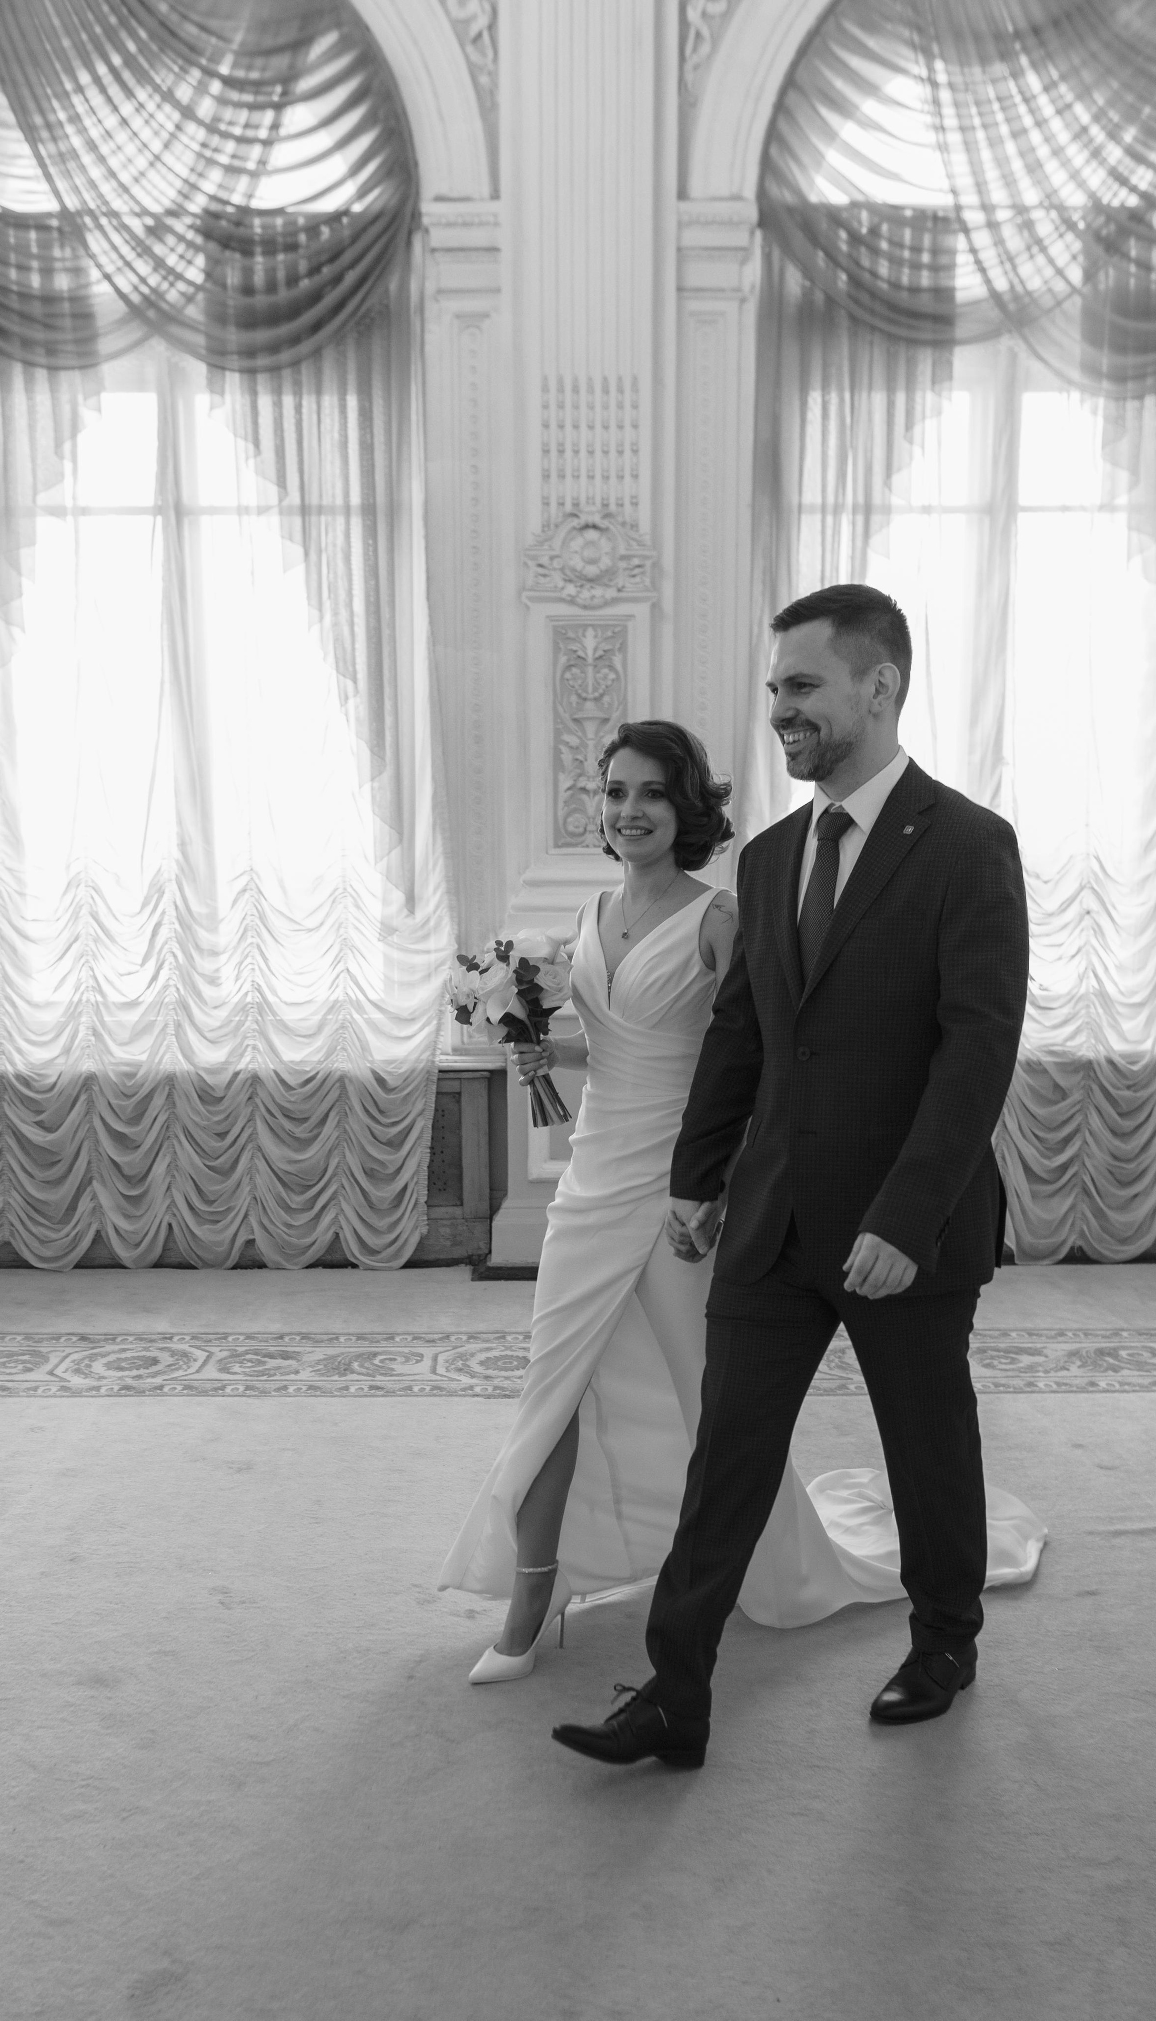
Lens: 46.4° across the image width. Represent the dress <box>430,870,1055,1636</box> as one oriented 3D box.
[{"bbox_3d":[0.418,0.459,2.581,1.270,1.400,0.580,-6,10,-36],"label":"dress"}]

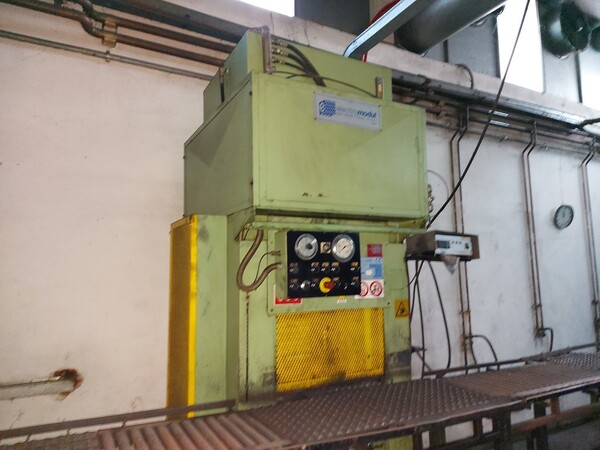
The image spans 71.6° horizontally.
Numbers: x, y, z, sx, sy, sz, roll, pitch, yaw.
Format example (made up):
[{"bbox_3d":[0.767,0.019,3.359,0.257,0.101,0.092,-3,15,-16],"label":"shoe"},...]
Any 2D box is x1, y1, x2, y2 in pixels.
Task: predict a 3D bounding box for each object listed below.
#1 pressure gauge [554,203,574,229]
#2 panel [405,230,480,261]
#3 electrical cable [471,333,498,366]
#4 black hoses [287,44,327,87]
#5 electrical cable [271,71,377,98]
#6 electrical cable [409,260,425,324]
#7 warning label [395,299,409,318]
[{"bbox_3d":[3.062,-0.087,4.816,0.300,0.300,0.050,3,-8,-28],"label":"pressure gauge"},{"bbox_3d":[0.719,0.107,2.092,0.306,0.115,0.210,3,-8,-28],"label":"panel"},{"bbox_3d":[1.673,1.137,3.754,0.320,0.320,0.060,3,-8,-28],"label":"electrical cable"},{"bbox_3d":[0.028,-0.707,1.843,0.200,0.180,0.080,3,-8,-28],"label":"black hoses"},{"bbox_3d":[0.127,-0.645,1.877,0.560,0.055,0.070,3,-8,-28],"label":"electrical cable"},{"bbox_3d":[0.601,0.341,2.122,0.120,0.320,0.080,3,-8,-28],"label":"electrical cable"},{"bbox_3d":[0.495,0.406,2.010,0.086,0.088,0.006,3,-8,-28],"label":"warning label"}]

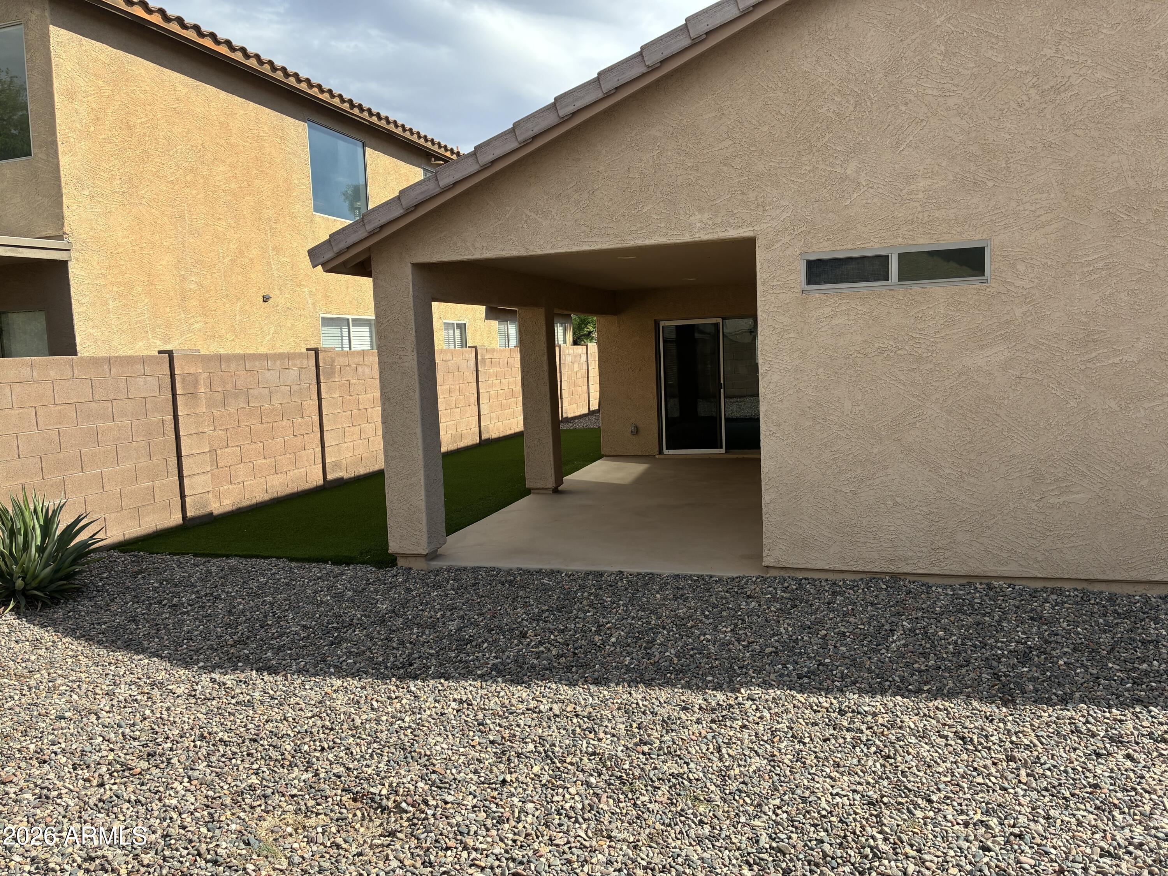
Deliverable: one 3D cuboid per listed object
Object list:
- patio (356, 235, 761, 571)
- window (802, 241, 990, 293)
[{"bbox_3d":[0.722,-0.574,9.698,3.044,2.504,6.346,0,6,17],"label":"patio"},{"bbox_3d":[2.078,-1.139,5.889,1.195,0.282,0.075,0,6,17],"label":"window"}]

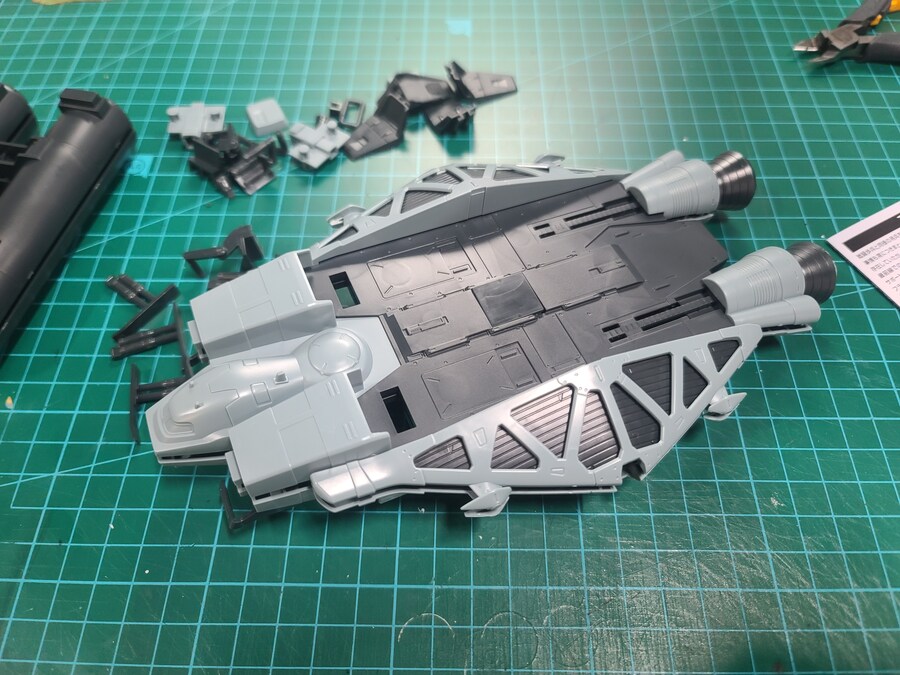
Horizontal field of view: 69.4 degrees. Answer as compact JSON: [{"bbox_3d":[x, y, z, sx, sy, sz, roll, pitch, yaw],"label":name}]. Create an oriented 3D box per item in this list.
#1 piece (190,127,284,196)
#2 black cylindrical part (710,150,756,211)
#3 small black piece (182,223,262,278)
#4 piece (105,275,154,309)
[{"bbox_3d":[-0.079,-0.068,0.246,0.026,0.010,0.026,38,66,20],"label":"piece"},{"bbox_3d":[0.093,-0.052,0.224,0.012,0.020,0.020,-18,61,-10],"label":"black cylindrical part"},{"bbox_3d":[-0.077,-0.030,0.221,0.026,0.009,0.014,-12,60,-7],"label":"small black piece"},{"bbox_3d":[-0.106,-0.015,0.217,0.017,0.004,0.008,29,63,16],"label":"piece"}]

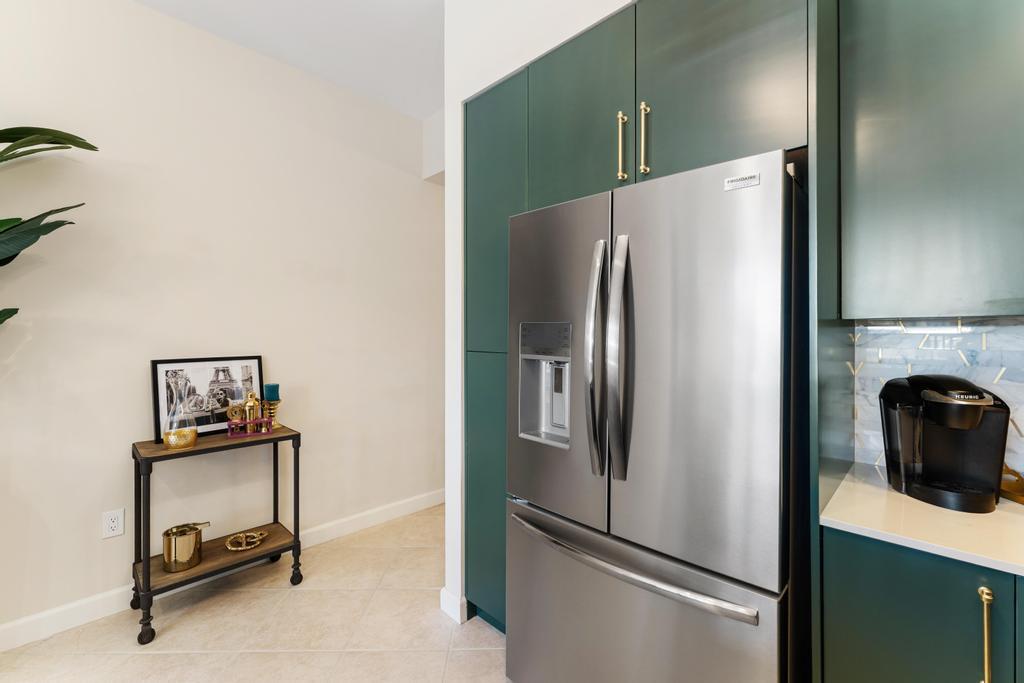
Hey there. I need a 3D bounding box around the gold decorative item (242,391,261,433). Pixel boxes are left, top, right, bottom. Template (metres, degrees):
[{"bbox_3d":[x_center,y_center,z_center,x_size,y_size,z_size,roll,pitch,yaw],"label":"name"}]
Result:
[{"bbox_3d":[-1.483,0.397,2.424,0.078,0.226,0.078,0,0,43],"label":"gold decorative item"}]

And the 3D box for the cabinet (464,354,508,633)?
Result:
[{"bbox_3d":[0.110,0.672,2.105,0.390,1.260,0.550,0,0,43],"label":"cabinet"}]

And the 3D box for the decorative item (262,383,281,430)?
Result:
[{"bbox_3d":[-1.430,0.386,2.538,0.093,0.250,0.093,0,0,43],"label":"decorative item"}]

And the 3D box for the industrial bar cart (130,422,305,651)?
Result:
[{"bbox_3d":[-1.517,0.921,2.233,0.395,0.825,0.685,0,0,43],"label":"industrial bar cart"}]

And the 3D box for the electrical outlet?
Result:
[{"bbox_3d":[-1.950,0.893,2.092,0.010,0.128,0.080,0,0,43],"label":"electrical outlet"}]

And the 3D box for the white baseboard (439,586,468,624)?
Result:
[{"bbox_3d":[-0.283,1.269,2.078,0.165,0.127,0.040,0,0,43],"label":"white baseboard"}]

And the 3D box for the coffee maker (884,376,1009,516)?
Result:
[{"bbox_3d":[1.194,0.255,1.187,0.250,0.330,0.330,0,0,43],"label":"coffee maker"}]

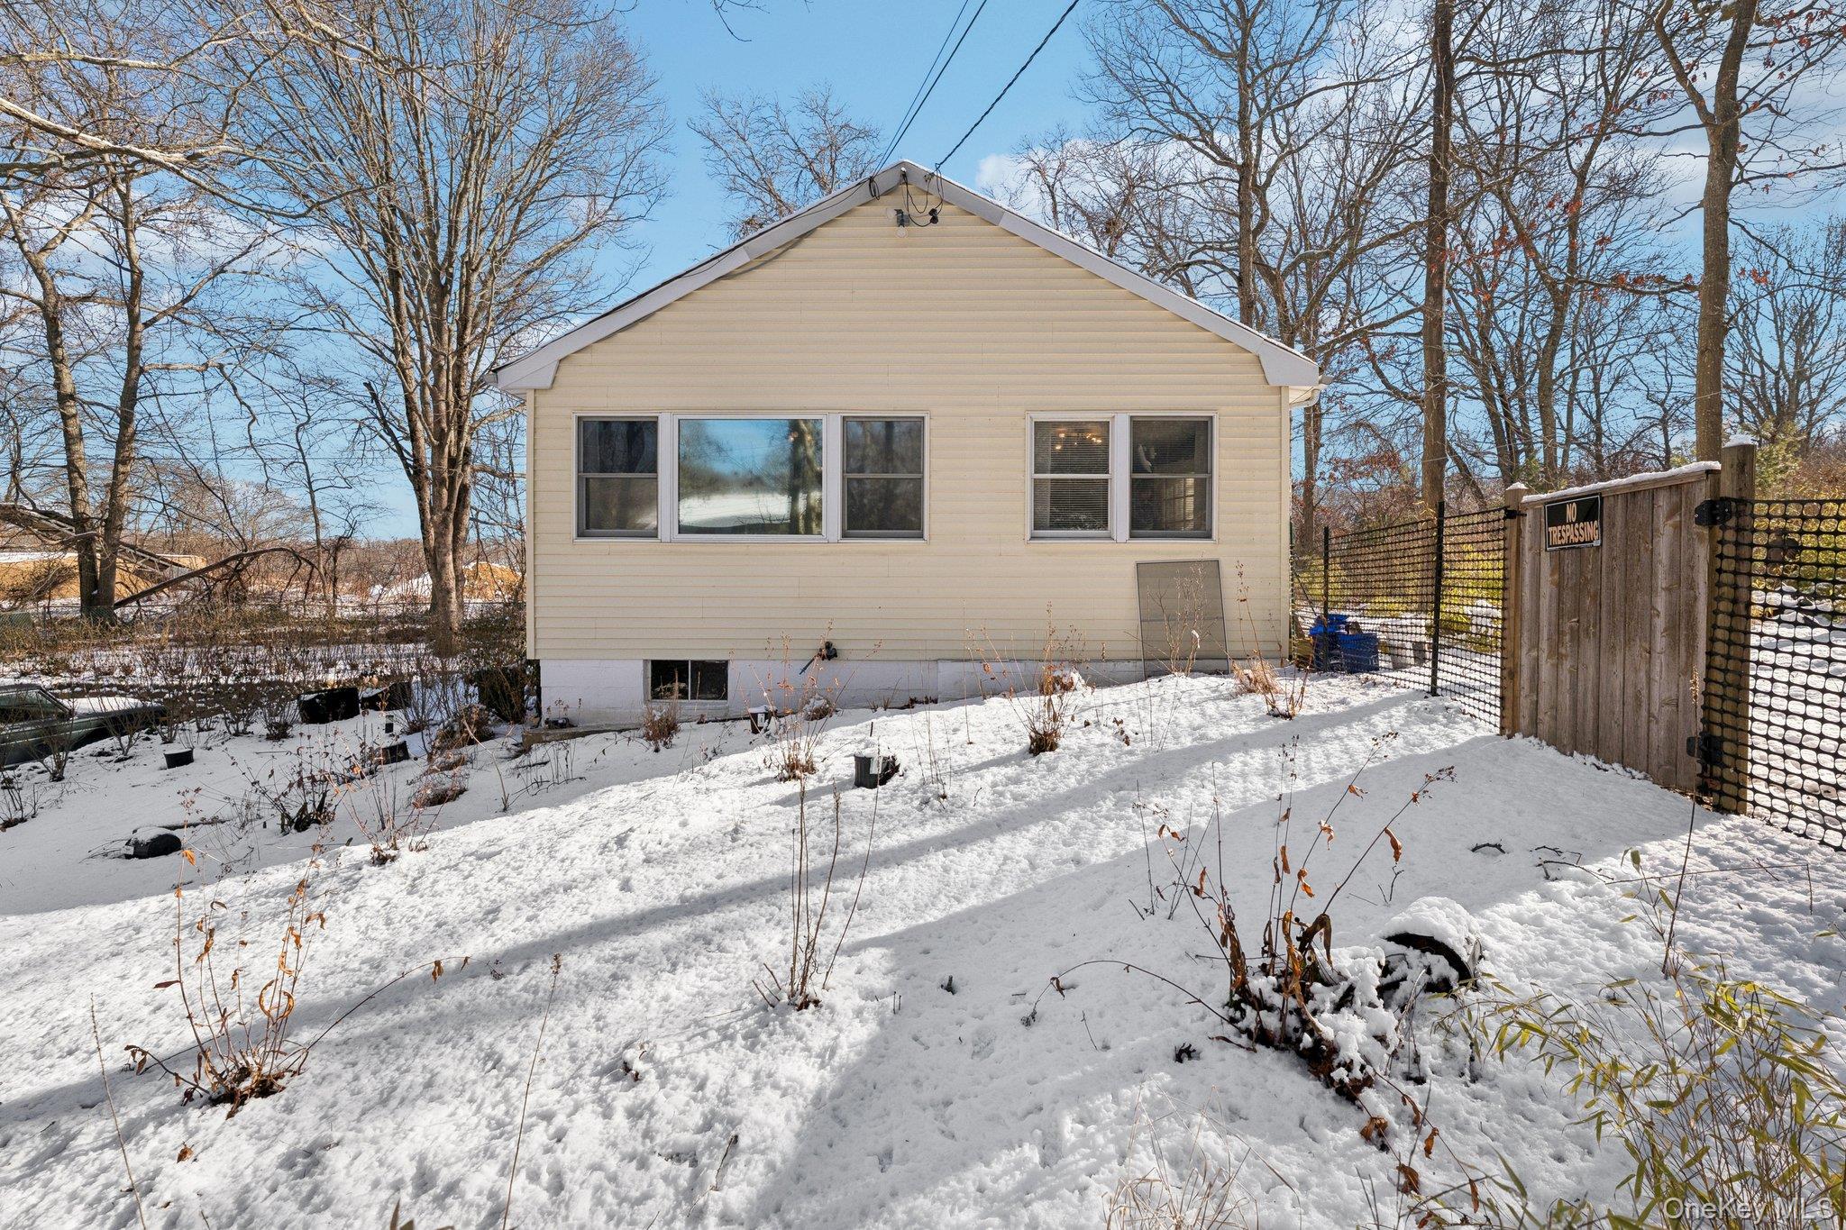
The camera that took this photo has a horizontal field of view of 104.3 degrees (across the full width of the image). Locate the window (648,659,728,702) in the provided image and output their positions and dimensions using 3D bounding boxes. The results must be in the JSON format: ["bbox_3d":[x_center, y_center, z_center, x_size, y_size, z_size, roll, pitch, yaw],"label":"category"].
[{"bbox_3d":[-2.285,0.655,7.070,0.790,0.415,0.100,0,0,1],"label":"window"}]

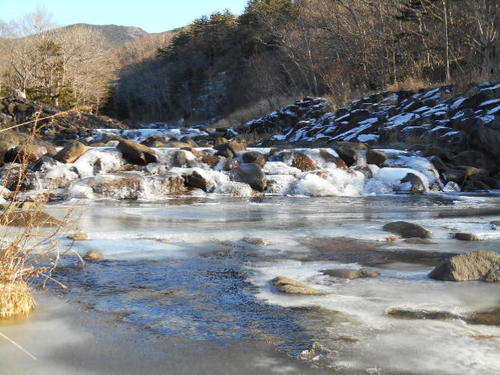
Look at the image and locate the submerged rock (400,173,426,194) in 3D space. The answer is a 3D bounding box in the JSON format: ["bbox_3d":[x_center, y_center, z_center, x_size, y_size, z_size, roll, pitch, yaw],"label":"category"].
[{"bbox_3d":[4.233,-0.104,17.200,0.673,0.558,0.580,0,4,0],"label":"submerged rock"}]

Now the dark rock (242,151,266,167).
[{"bbox_3d":[0.123,-0.781,18.200,0.657,0.456,0.550,0,4,0],"label":"dark rock"}]

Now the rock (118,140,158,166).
[{"bbox_3d":[-3.133,-0.961,18.500,1.169,0.737,0.800,0,4,0],"label":"rock"}]

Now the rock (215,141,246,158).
[{"bbox_3d":[-0.549,-1.070,18.700,0.901,0.496,0.650,0,4,0],"label":"rock"}]

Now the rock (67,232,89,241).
[{"bbox_3d":[-2.511,0.719,9.700,0.307,0.122,0.220,0,4,0],"label":"rock"}]

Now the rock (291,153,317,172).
[{"bbox_3d":[1.449,-0.691,18.000,0.704,0.558,0.550,0,4,0],"label":"rock"}]

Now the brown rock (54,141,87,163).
[{"bbox_3d":[-4.984,-0.988,18.500,0.919,0.628,0.700,0,4,0],"label":"brown rock"}]

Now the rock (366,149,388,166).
[{"bbox_3d":[3.555,-0.840,18.600,0.644,0.494,0.550,0,4,0],"label":"rock"}]

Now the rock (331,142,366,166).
[{"bbox_3d":[2.786,-0.924,18.600,0.952,0.658,0.750,0,4,0],"label":"rock"}]

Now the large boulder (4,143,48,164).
[{"bbox_3d":[-6.190,-0.900,18.400,1.219,0.570,0.850,0,4,0],"label":"large boulder"}]

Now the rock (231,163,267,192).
[{"bbox_3d":[-0.039,-0.249,17.400,0.943,0.796,0.750,0,4,0],"label":"rock"}]

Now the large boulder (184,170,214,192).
[{"bbox_3d":[-1.333,-0.155,17.200,0.725,0.558,0.580,0,4,0],"label":"large boulder"}]

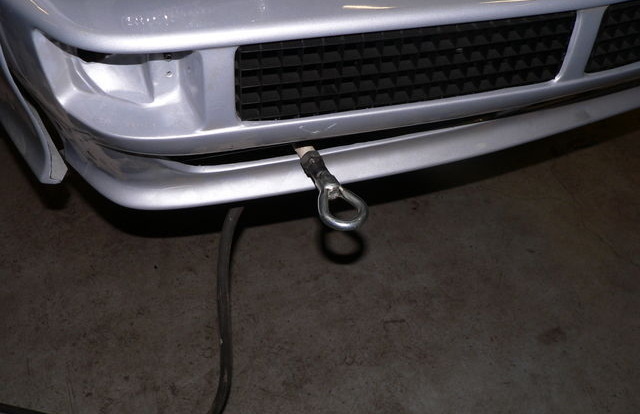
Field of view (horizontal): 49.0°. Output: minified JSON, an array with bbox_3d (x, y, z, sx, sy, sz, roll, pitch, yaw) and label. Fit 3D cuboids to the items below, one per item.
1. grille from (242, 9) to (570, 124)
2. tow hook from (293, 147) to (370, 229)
[{"bbox_3d":[0.126,-0.216,1.021,0.507,0.121,0.050,-9,44,-13],"label":"grille"},{"bbox_3d":[0.004,-0.038,0.990,0.065,0.028,0.206,-9,36,-13],"label":"tow hook"}]

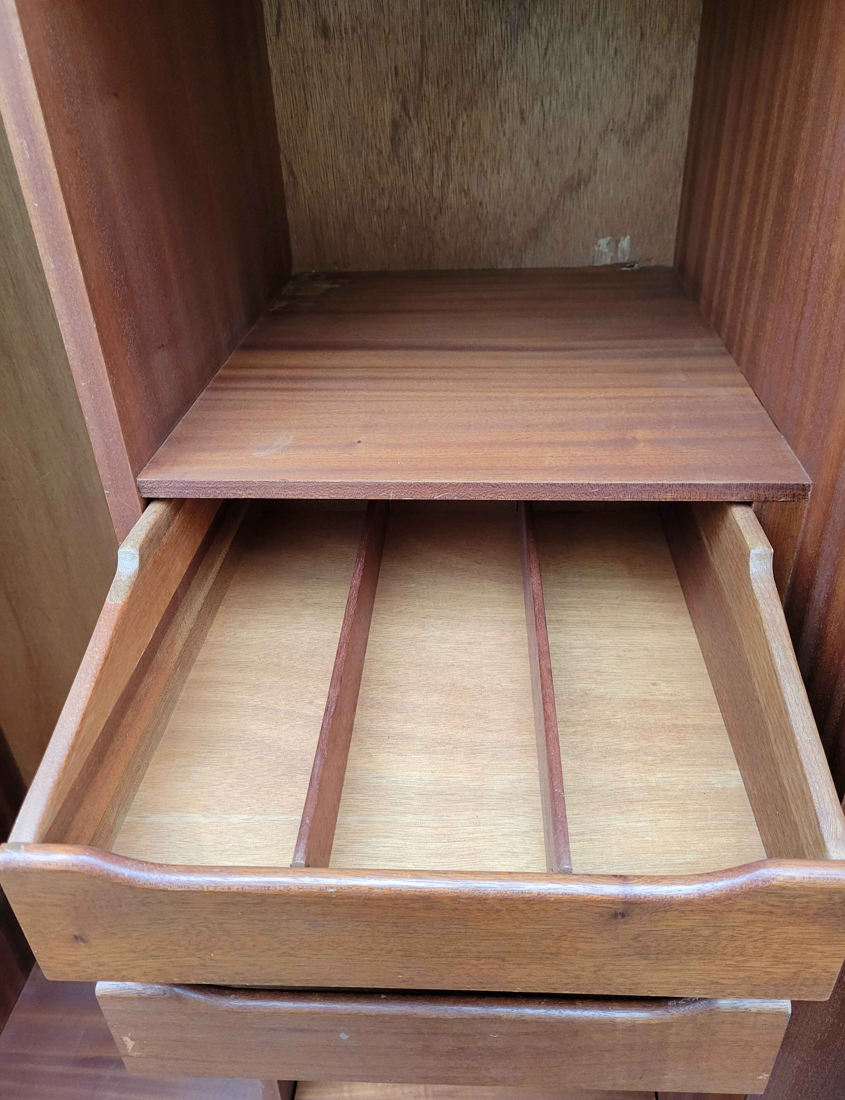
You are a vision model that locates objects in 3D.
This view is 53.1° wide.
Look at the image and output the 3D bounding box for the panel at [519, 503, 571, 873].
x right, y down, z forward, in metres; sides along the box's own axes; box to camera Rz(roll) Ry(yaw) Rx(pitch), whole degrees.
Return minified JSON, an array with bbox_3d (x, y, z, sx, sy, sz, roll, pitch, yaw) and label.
[{"bbox_3d":[0.078,0.057,0.576,0.007,0.059,0.411,0,34,4],"label":"panel"}]

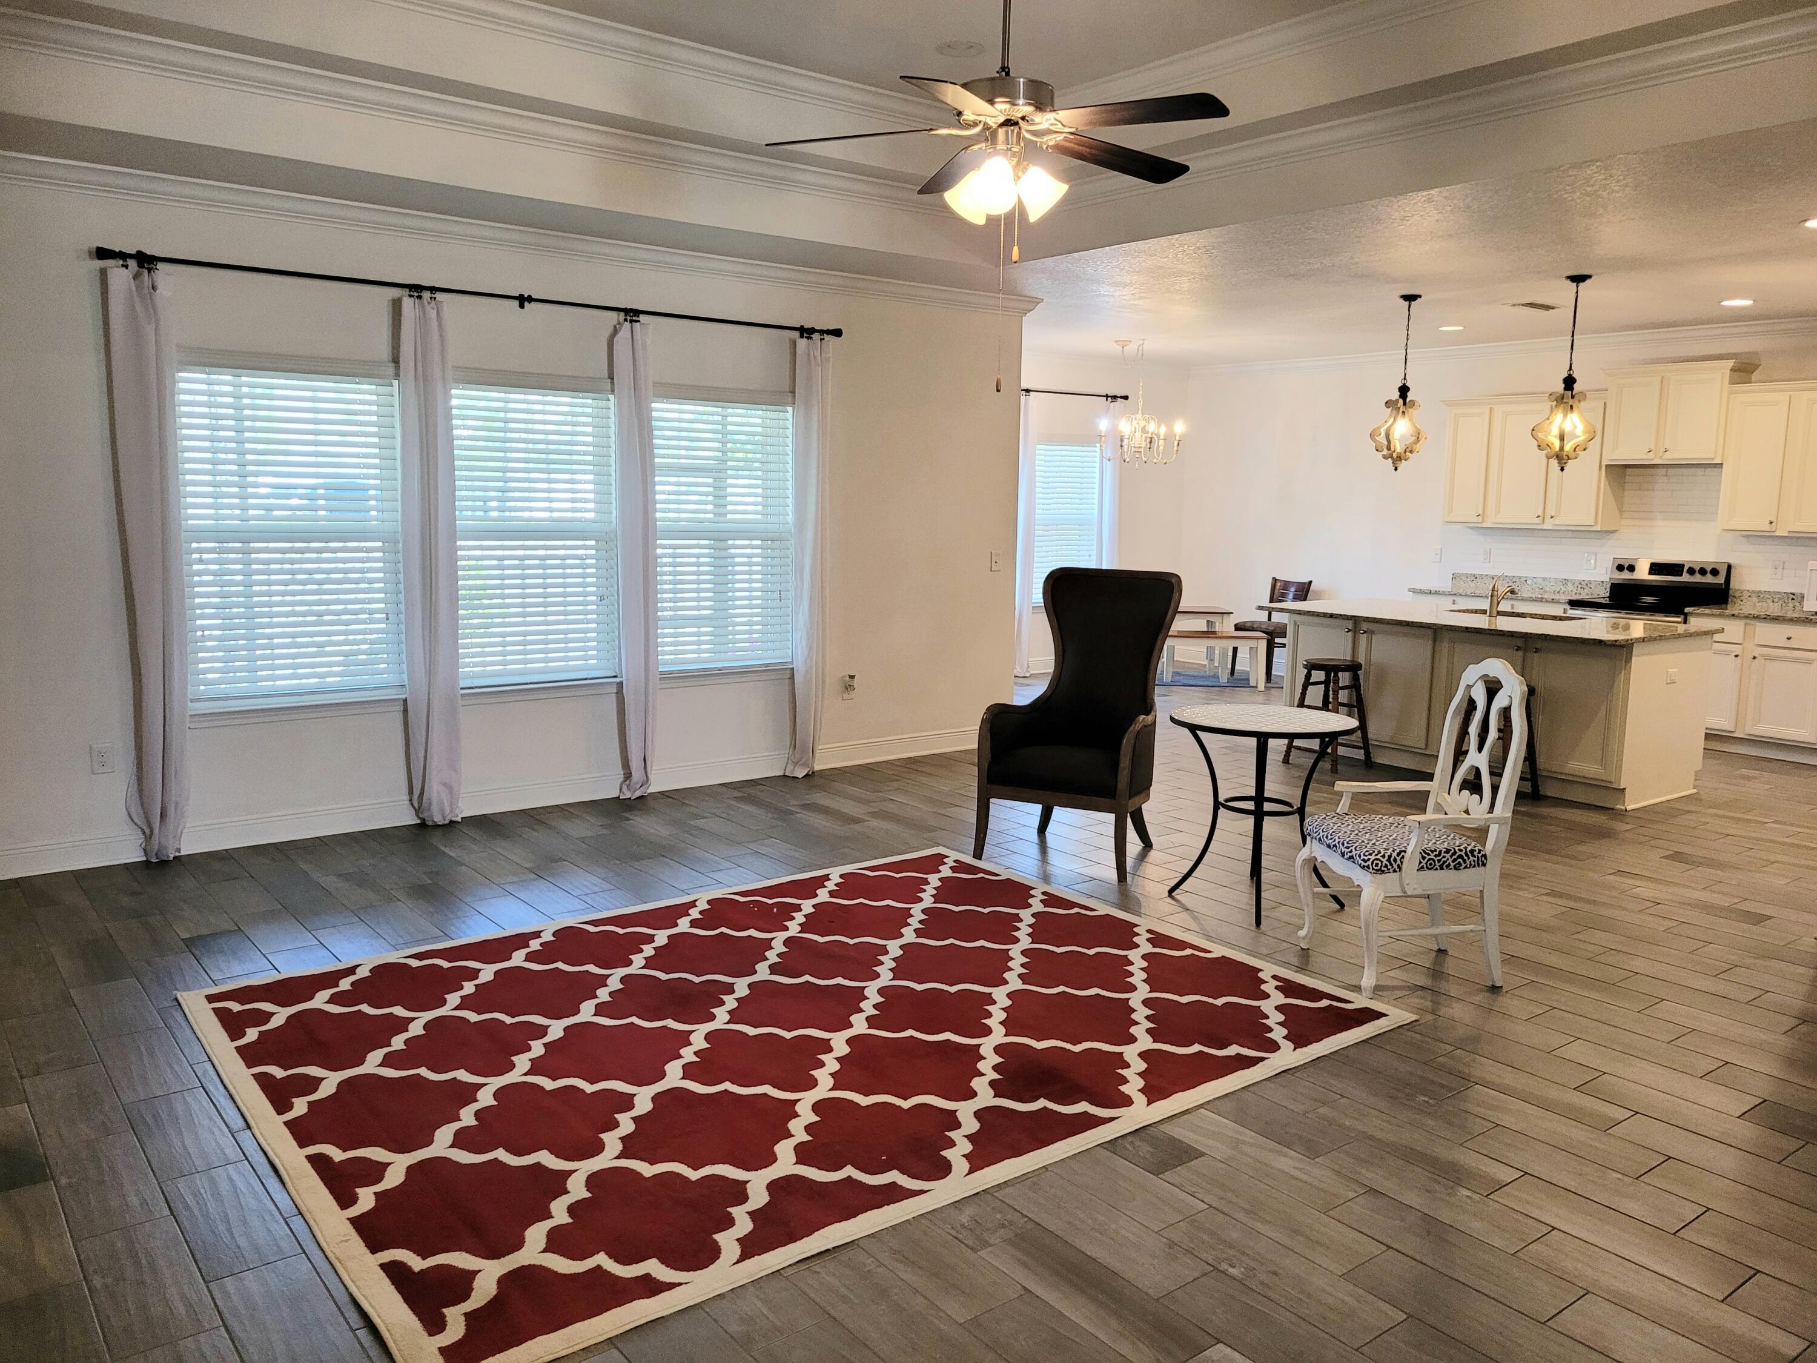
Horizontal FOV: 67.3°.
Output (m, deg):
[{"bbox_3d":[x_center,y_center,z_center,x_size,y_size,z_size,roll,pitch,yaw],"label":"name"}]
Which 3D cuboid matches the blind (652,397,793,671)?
[{"bbox_3d":[-0.989,-0.774,7.301,0.870,1.425,0.060,-5,9,-38],"label":"blind"}]

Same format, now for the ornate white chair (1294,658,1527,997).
[{"bbox_3d":[1.677,0.446,4.517,0.600,1.045,0.540,0,7,-7],"label":"ornate white chair"}]

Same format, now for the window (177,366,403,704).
[{"bbox_3d":[-2.622,-0.626,5.808,0.910,1.430,0.100,-5,10,-38],"label":"window"}]

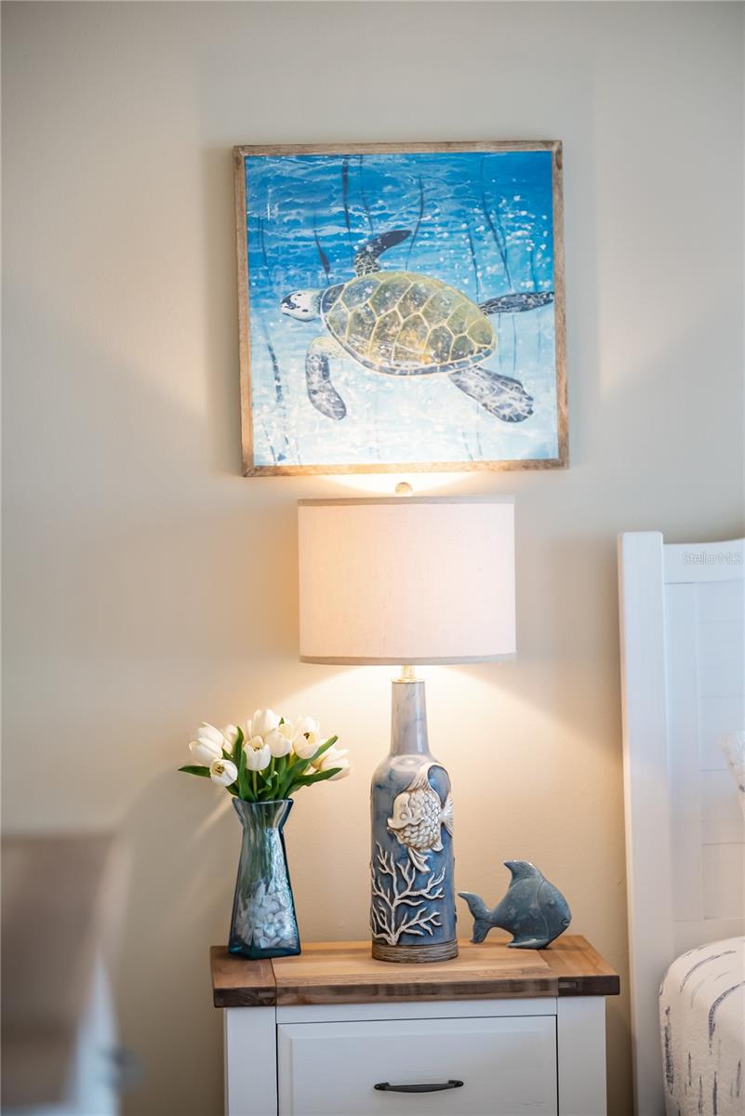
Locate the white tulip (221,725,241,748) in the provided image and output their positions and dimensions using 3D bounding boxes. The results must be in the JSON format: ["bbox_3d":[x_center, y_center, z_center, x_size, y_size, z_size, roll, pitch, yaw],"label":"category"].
[{"bbox_3d":[-0.255,0.327,4.761,0.042,0.058,0.042,-9,0,0],"label":"white tulip"}]

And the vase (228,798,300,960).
[{"bbox_3d":[-0.197,0.580,4.800,0.097,0.282,0.097,-2,1,-26],"label":"vase"}]

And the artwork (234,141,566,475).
[{"bbox_3d":[0.052,-0.455,4.827,0.599,0.599,0.030,-1,2,-4],"label":"artwork"}]

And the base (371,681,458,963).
[{"bbox_3d":[0.069,0.460,4.662,0.152,0.488,0.152,-1,2,-4],"label":"base"}]

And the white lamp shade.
[{"bbox_3d":[0.061,0.035,4.649,0.382,0.285,0.382,-1,2,-4],"label":"white lamp shade"}]

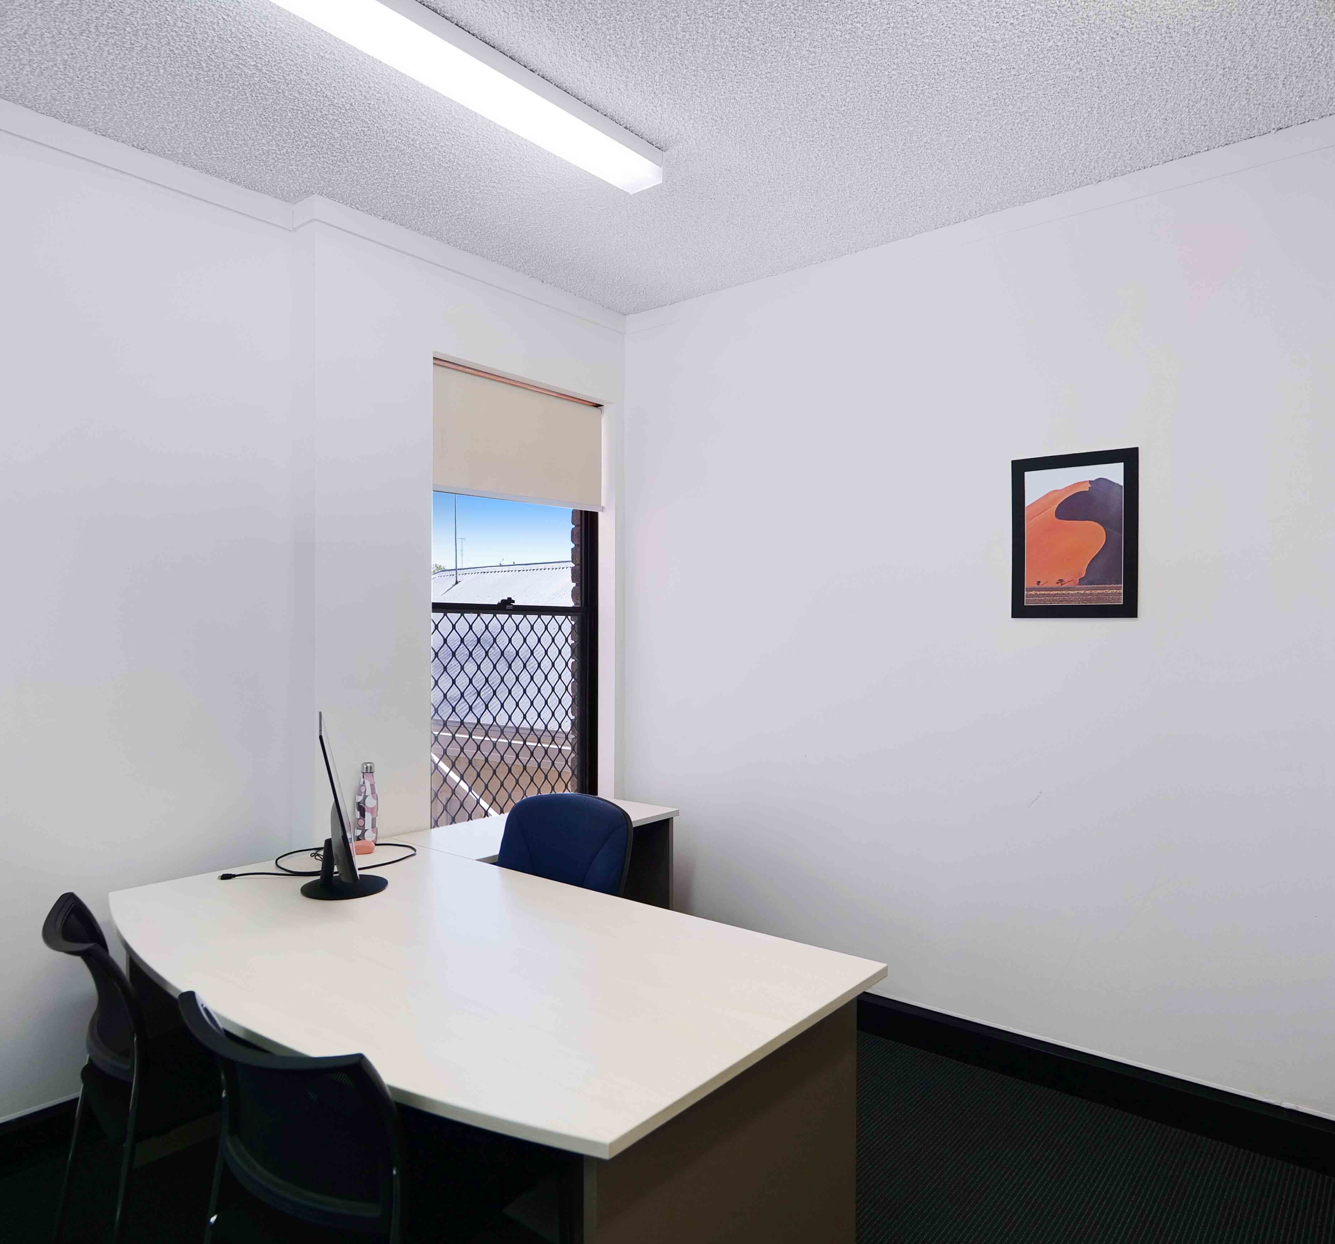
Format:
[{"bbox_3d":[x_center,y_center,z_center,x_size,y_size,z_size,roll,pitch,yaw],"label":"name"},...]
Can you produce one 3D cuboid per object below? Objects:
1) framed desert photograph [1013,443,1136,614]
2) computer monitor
[{"bbox_3d":[1.247,-0.263,2.551,0.360,0.500,0.020,0,-1,37],"label":"framed desert photograph"},{"bbox_3d":[-0.875,0.495,2.257,0.235,0.452,0.610,1,-1,-23],"label":"computer monitor"}]

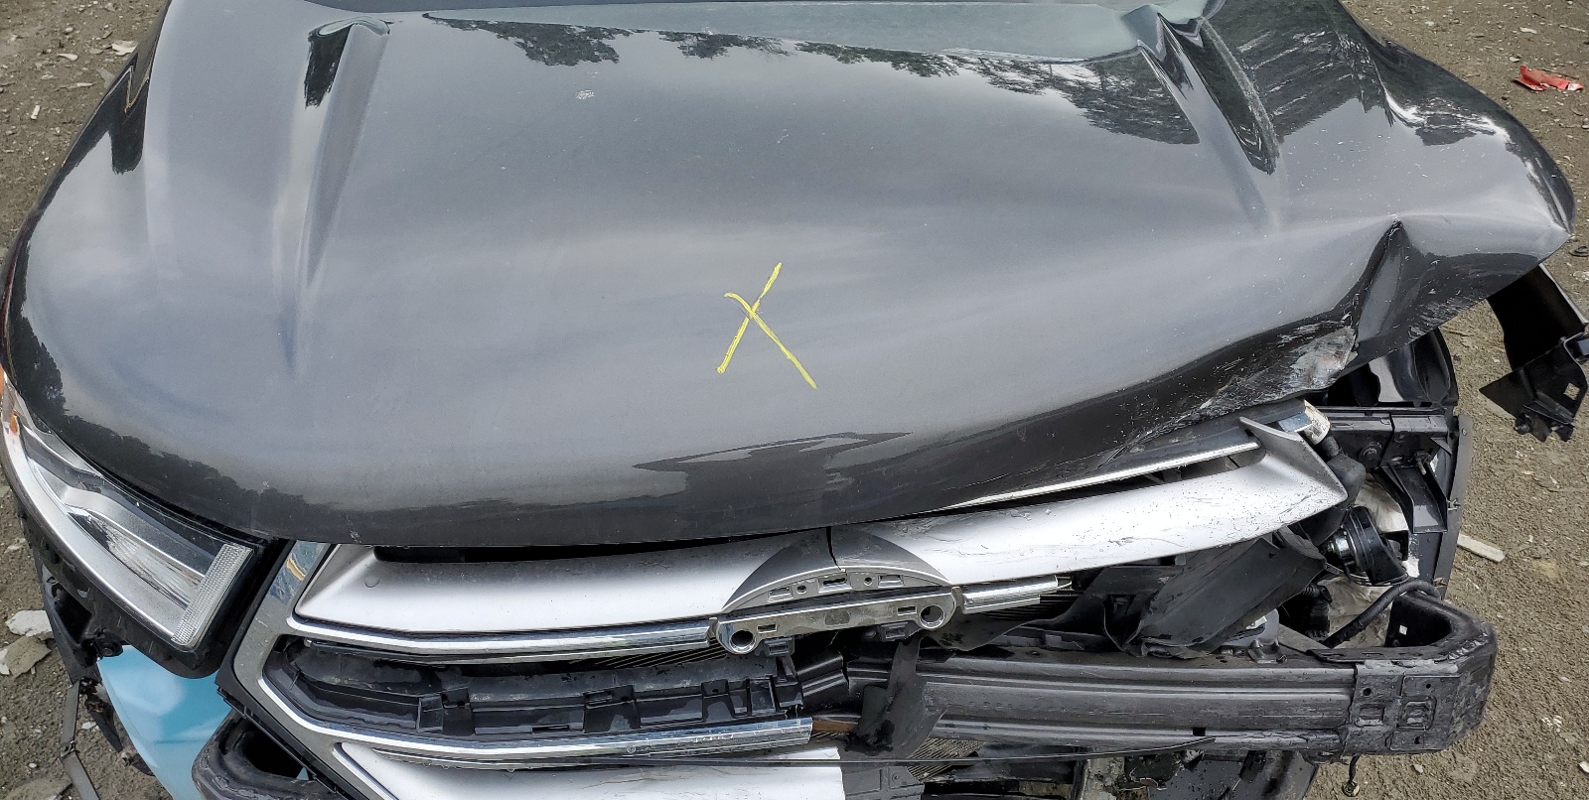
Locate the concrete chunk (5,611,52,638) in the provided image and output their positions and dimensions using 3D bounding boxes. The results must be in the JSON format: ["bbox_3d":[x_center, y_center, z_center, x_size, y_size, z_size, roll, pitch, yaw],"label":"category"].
[{"bbox_3d":[-1.344,0.403,2.115,0.110,0.030,0.068,-1,35,-4],"label":"concrete chunk"}]

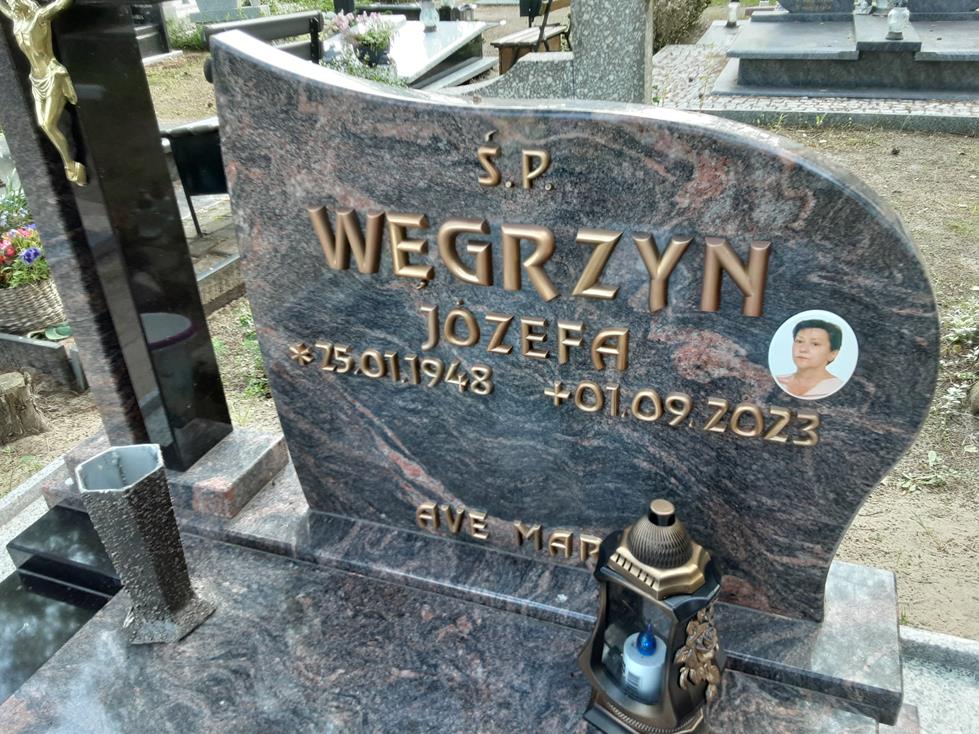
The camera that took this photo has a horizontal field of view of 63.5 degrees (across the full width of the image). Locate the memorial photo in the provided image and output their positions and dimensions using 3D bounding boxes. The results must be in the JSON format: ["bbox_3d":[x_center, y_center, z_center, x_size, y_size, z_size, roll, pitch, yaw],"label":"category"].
[{"bbox_3d":[0.314,-0.009,0.772,0.081,0.101,0.008,8,32,20],"label":"memorial photo"}]

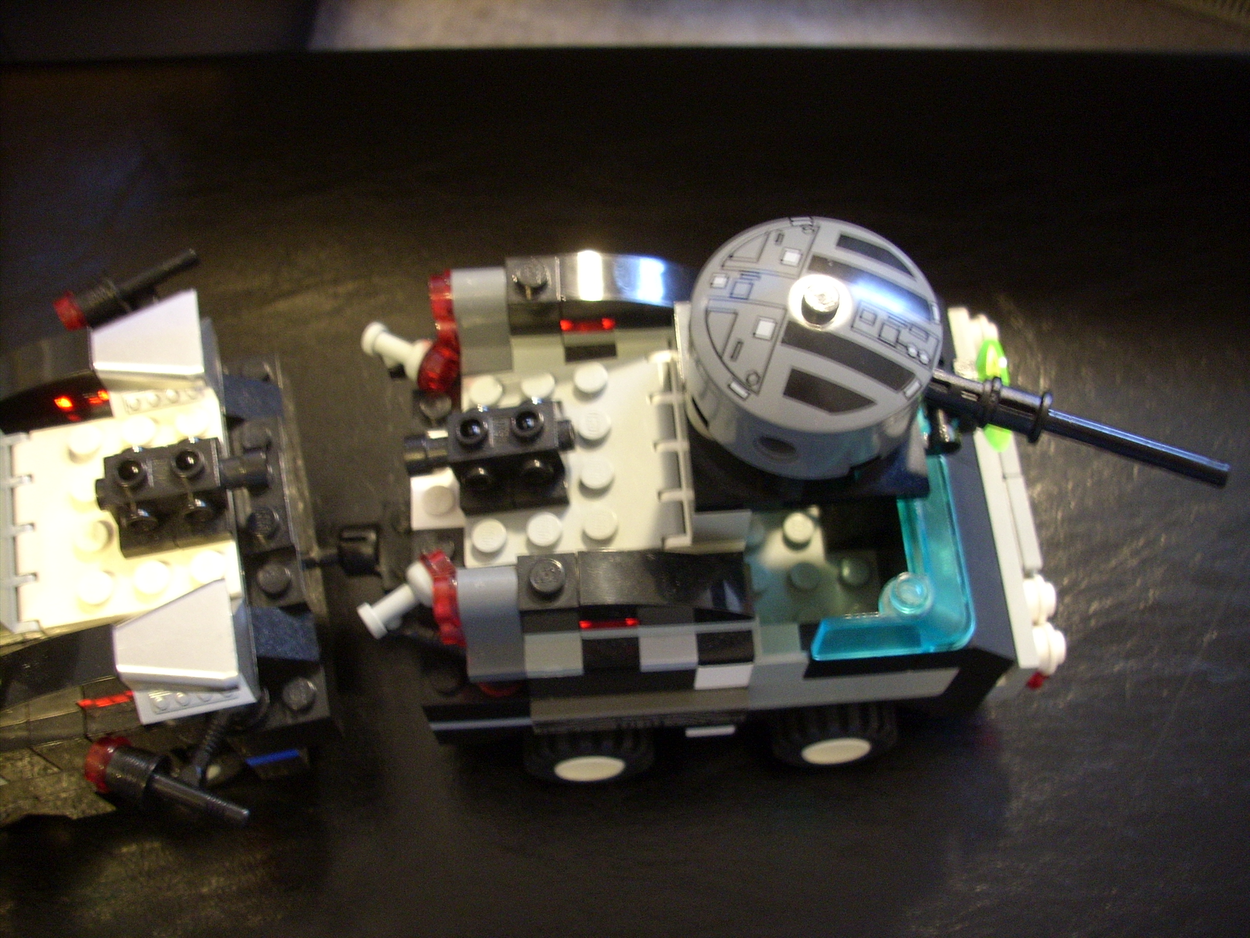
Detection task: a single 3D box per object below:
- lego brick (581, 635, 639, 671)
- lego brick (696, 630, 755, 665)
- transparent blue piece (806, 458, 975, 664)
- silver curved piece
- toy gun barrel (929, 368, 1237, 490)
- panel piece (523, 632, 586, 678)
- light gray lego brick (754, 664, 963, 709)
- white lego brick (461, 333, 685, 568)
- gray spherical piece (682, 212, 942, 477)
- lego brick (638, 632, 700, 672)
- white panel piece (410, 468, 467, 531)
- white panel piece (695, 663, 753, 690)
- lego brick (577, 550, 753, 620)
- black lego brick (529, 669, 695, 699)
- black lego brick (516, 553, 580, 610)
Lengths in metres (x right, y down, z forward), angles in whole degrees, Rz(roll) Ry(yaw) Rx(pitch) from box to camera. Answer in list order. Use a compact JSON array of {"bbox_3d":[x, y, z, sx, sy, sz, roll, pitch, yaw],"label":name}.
[{"bbox_3d":[-0.002,0.025,0.187,0.008,0.005,0.007,-3,63,-3],"label":"lego brick"},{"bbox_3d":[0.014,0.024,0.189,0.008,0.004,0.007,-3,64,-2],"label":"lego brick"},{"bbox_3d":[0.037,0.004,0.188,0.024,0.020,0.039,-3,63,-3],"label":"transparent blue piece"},{"bbox_3d":[-0.002,-0.027,0.202,0.032,0.010,0.008,-3,63,-3],"label":"silver curved piece"},{"bbox_3d":[0.056,-0.005,0.170,0.042,0.008,0.007,17,64,8],"label":"toy gun barrel"},{"bbox_3d":[-0.010,0.025,0.186,0.008,0.006,0.007,-3,63,-3],"label":"panel piece"},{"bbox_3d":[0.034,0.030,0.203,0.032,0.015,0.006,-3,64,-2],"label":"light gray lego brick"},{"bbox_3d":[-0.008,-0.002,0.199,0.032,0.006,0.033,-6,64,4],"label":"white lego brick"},{"bbox_3d":[0.024,-0.017,0.173,0.032,0.018,0.032,-3,64,-2],"label":"gray spherical piece"},{"bbox_3d":[0.006,0.024,0.188,0.008,0.005,0.007,-3,63,-3],"label":"lego brick"},{"bbox_3d":[-0.028,0.004,0.201,0.008,0.005,0.011,-3,64,-2],"label":"white panel piece"},{"bbox_3d":[0.014,0.026,0.194,0.008,0.010,0.008,-3,63,-3],"label":"white panel piece"},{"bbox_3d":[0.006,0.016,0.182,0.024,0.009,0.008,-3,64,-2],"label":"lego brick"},{"bbox_3d":[-0.002,0.028,0.194,0.024,0.010,0.007,-3,64,-2],"label":"black lego brick"},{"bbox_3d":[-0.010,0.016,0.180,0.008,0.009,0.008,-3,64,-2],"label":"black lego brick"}]

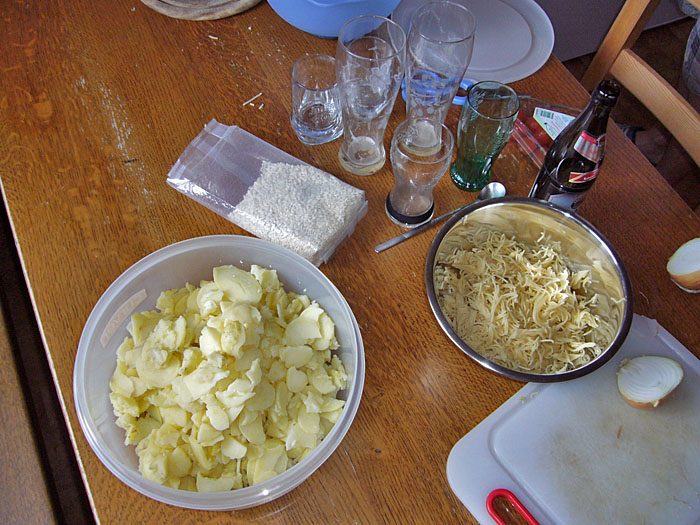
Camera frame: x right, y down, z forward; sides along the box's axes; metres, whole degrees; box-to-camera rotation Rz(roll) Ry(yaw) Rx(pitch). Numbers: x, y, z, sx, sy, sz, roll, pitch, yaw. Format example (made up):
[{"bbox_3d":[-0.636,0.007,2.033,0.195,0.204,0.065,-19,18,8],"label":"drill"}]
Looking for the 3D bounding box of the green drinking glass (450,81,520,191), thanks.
[{"bbox_3d":[0.192,-0.179,0.826,0.071,0.153,0.071,6,59,0],"label":"green drinking glass"}]

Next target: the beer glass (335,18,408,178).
[{"bbox_3d":[0.024,-0.224,0.804,0.085,0.221,0.085,6,59,0],"label":"beer glass"}]

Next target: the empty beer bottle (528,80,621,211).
[{"bbox_3d":[0.297,-0.134,0.751,0.069,0.245,0.069,36,63,17],"label":"empty beer bottle"}]

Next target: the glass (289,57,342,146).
[{"bbox_3d":[-0.048,-0.252,0.883,0.087,0.109,0.087,6,59,0],"label":"glass"}]

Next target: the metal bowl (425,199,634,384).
[{"bbox_3d":[0.213,0.047,0.722,0.247,0.100,0.247,2,59,-2],"label":"metal bowl"}]

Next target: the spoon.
[{"bbox_3d":[0.138,-0.069,0.834,0.239,0.022,0.036,-26,64,-18],"label":"spoon"}]

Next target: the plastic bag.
[{"bbox_3d":[-0.128,-0.114,0.831,0.286,0.045,0.133,29,61,13],"label":"plastic bag"}]

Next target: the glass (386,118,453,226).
[{"bbox_3d":[0.092,-0.120,0.791,0.079,0.142,0.079,6,59,0],"label":"glass"}]

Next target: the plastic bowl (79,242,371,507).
[{"bbox_3d":[-0.131,0.130,0.634,0.291,0.130,0.291,2,59,-2],"label":"plastic bowl"}]

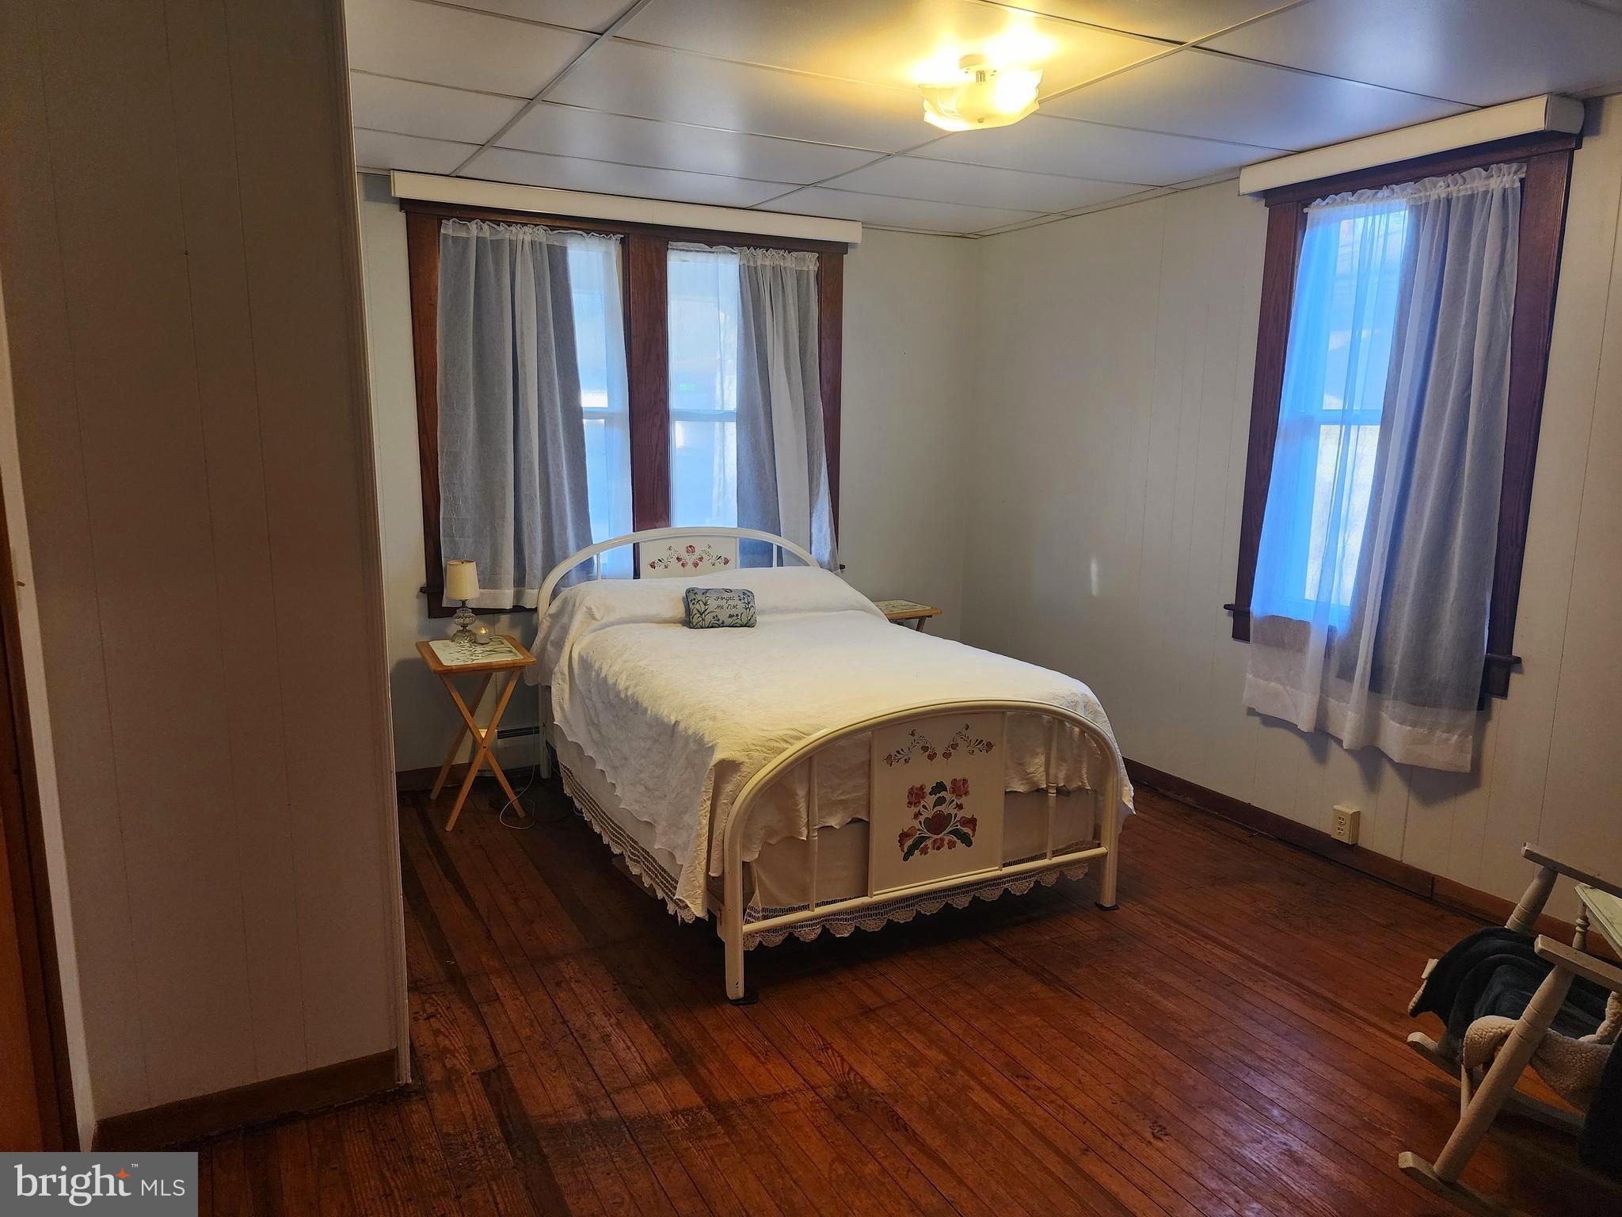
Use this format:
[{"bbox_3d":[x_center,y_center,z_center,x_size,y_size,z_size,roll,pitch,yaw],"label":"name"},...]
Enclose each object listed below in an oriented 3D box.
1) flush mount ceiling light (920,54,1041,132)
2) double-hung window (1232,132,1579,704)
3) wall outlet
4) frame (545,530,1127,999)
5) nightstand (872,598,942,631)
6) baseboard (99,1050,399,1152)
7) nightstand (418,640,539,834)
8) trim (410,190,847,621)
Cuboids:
[{"bbox_3d":[0.421,-1.282,2.684,0.300,0.150,0.300,-5,12,-28],"label":"flush mount ceiling light"},{"bbox_3d":[1.877,-0.610,3.594,0.065,1.620,1.080,-5,12,-28],"label":"double-hung window"},{"bbox_3d":[1.880,0.764,3.813,0.038,0.117,0.073,-5,12,-28],"label":"wall outlet"},{"bbox_3d":[-0.082,0.326,3.993,1.380,1.066,2.060,-5,11,-27],"label":"frame"},{"bbox_3d":[0.320,0.316,5.245,0.500,0.650,0.380,-5,12,-28],"label":"nightstand"},{"bbox_3d":[-1.244,1.099,2.406,0.610,0.092,0.020,-5,12,-28],"label":"baseboard"},{"bbox_3d":[-1.320,0.484,4.231,0.375,0.655,0.495,-5,12,-28],"label":"nightstand"},{"bbox_3d":[-0.694,-0.837,4.682,1.970,1.610,0.065,-5,12,-28],"label":"trim"}]

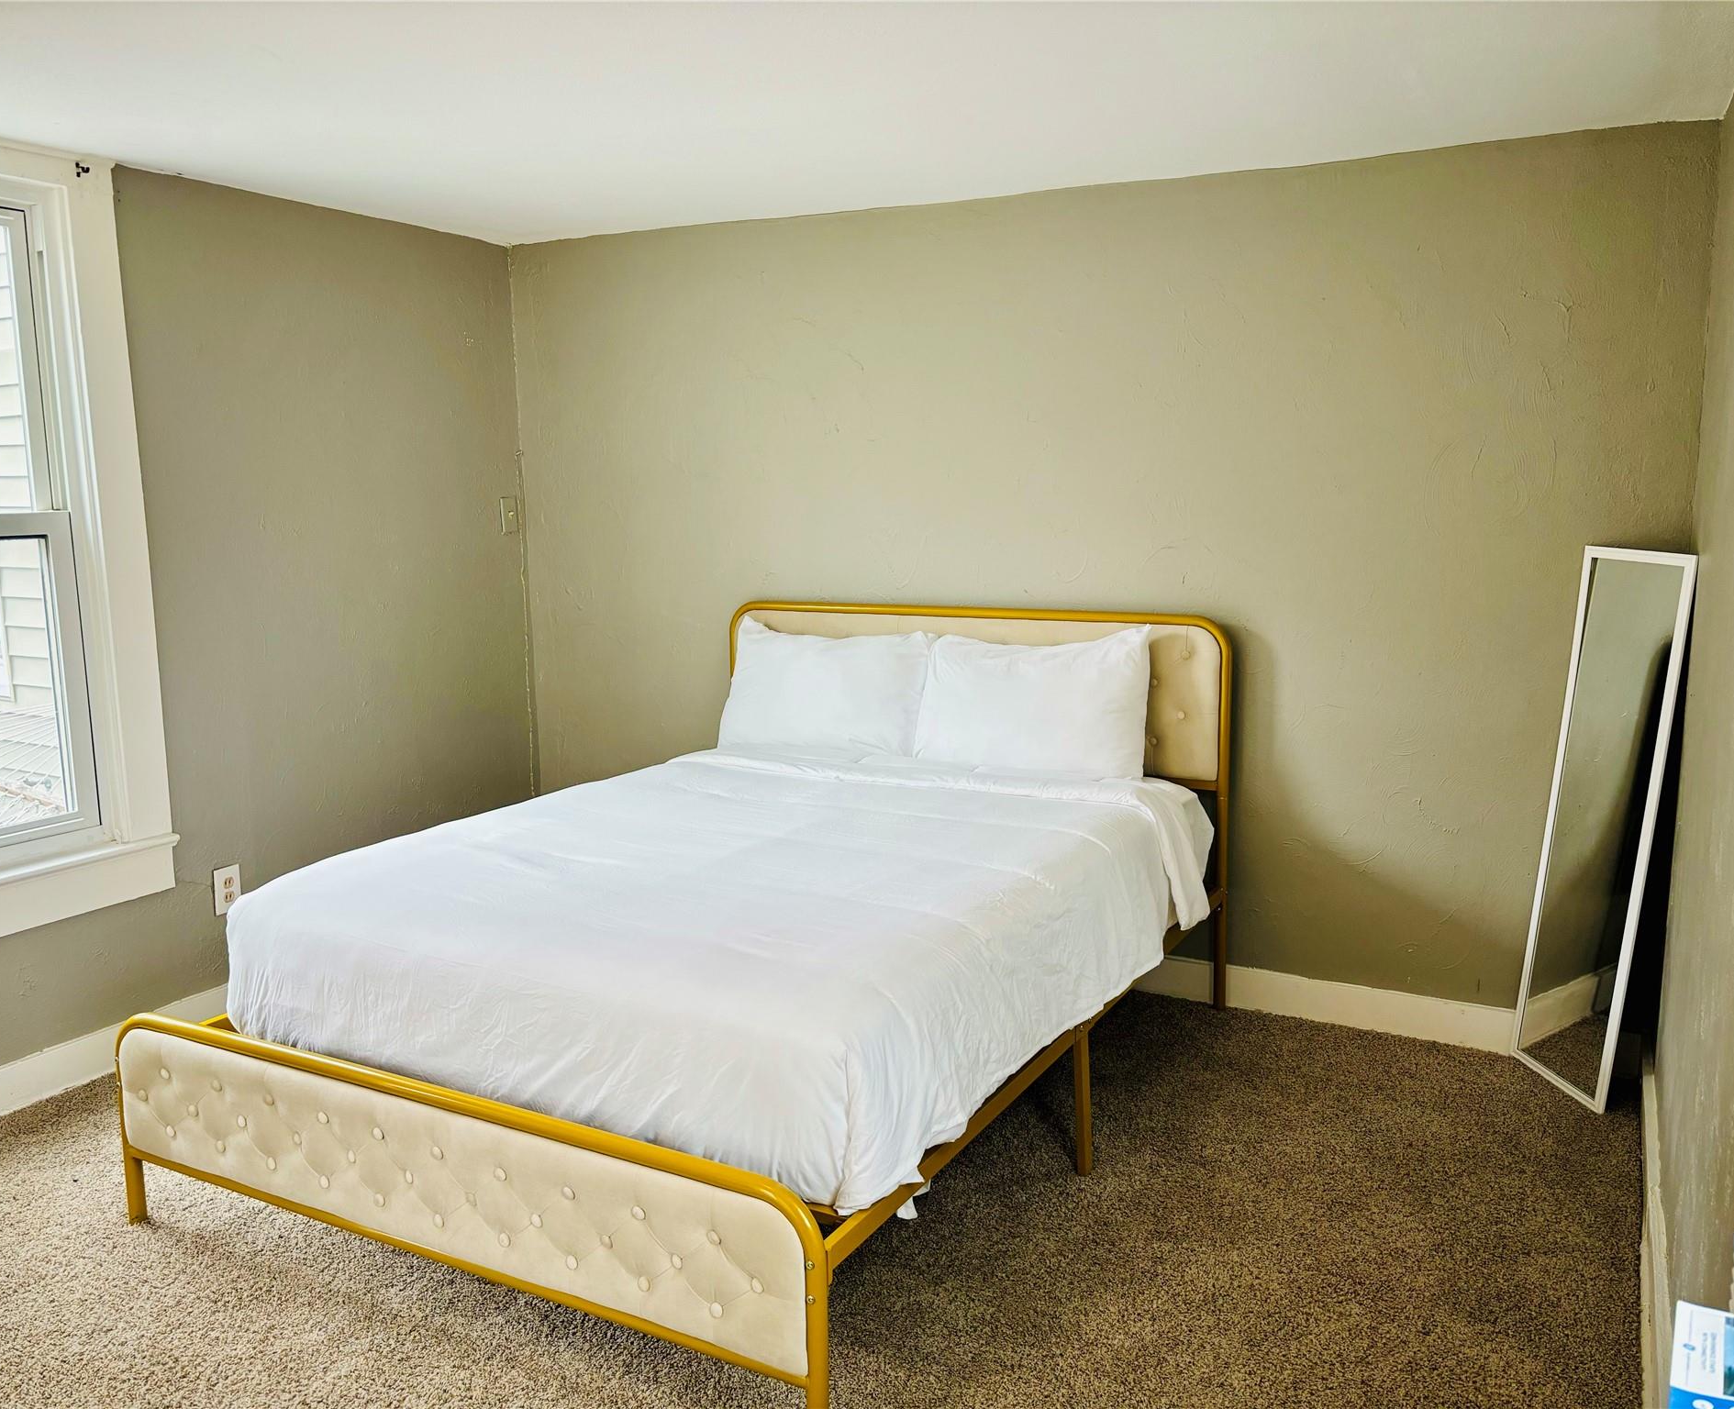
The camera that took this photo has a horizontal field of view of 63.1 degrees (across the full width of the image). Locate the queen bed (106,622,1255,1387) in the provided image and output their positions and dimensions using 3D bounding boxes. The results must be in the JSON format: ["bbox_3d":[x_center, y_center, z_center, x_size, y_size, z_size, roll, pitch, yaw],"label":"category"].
[{"bbox_3d":[-0.230,0.374,3.071,1.530,1.017,2.047,4,10,29],"label":"queen bed"}]

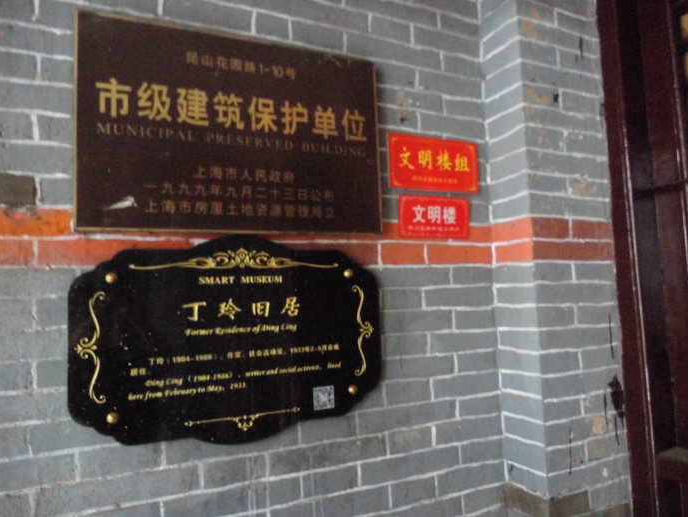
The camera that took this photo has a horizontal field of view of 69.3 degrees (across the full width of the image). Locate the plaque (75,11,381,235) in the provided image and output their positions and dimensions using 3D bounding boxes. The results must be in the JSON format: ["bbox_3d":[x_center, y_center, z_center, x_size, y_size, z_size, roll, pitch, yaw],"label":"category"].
[{"bbox_3d":[-0.199,-0.244,0.999,0.597,0.394,0.022,-1,-4,-24],"label":"plaque"}]

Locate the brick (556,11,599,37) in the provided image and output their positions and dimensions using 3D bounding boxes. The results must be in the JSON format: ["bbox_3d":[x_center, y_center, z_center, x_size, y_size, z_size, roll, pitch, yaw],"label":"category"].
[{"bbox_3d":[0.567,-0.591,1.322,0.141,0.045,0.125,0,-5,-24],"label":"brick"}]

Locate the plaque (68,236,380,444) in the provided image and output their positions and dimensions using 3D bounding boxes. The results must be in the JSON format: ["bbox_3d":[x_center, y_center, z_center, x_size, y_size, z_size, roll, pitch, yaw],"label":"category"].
[{"bbox_3d":[-0.195,0.154,0.966,0.597,0.394,0.018,0,-5,-24],"label":"plaque"}]

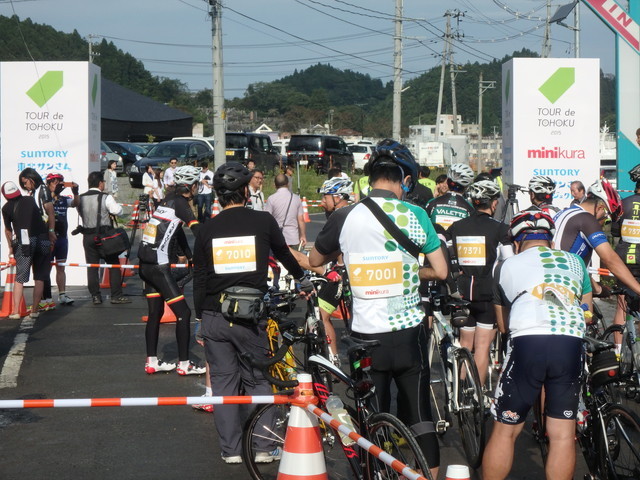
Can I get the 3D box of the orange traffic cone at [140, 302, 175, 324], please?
[{"bbox_3d":[-1.759,0.542,13.477,0.380,0.700,0.380,0,3,0],"label":"orange traffic cone"}]

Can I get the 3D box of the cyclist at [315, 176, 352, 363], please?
[{"bbox_3d":[0.182,0.288,10.399,0.550,1.640,0.500,-1,4,-15],"label":"cyclist"}]

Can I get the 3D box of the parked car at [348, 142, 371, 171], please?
[{"bbox_3d":[2.637,-4.288,65.000,1.700,1.520,4.100,1,4,19],"label":"parked car"}]

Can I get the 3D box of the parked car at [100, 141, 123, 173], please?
[{"bbox_3d":[-9.840,-3.376,49.216,4.200,1.530,1.690,3,4,37],"label":"parked car"}]

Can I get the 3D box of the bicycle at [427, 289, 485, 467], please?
[{"bbox_3d":[0.781,0.769,7.320,0.480,0.970,1.680,0,3,-1],"label":"bicycle"}]

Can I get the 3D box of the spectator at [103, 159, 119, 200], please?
[{"bbox_3d":[-5.075,-1.124,29.747,0.320,1.600,0.430,2,4,28],"label":"spectator"}]

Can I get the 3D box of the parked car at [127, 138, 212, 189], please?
[{"bbox_3d":[-4.761,-2.558,41.500,1.800,1.530,4.700,1,3,13],"label":"parked car"}]

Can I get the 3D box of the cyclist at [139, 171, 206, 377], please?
[{"bbox_3d":[-1.235,0.244,10.201,0.560,1.730,0.500,-2,4,-33],"label":"cyclist"}]

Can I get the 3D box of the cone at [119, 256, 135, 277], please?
[{"bbox_3d":[-3.080,0.206,19.218,0.380,0.700,0.380,0,3,0],"label":"cone"}]

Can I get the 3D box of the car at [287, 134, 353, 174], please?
[{"bbox_3d":[0.064,-4.119,58.704,1.780,1.860,4.750,1,4,18],"label":"car"}]

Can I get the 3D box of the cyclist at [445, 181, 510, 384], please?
[{"bbox_3d":[1.190,0.370,9.148,0.500,1.630,0.460,2,4,30],"label":"cyclist"}]

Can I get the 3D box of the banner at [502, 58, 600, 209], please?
[{"bbox_3d":[3.341,-0.991,17.856,1.240,3.200,1.100,0,3,0],"label":"banner"}]

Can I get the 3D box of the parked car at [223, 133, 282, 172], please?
[{"bbox_3d":[-2.832,-3.340,48.000,1.475,1.720,3.400,1,4,17],"label":"parked car"}]

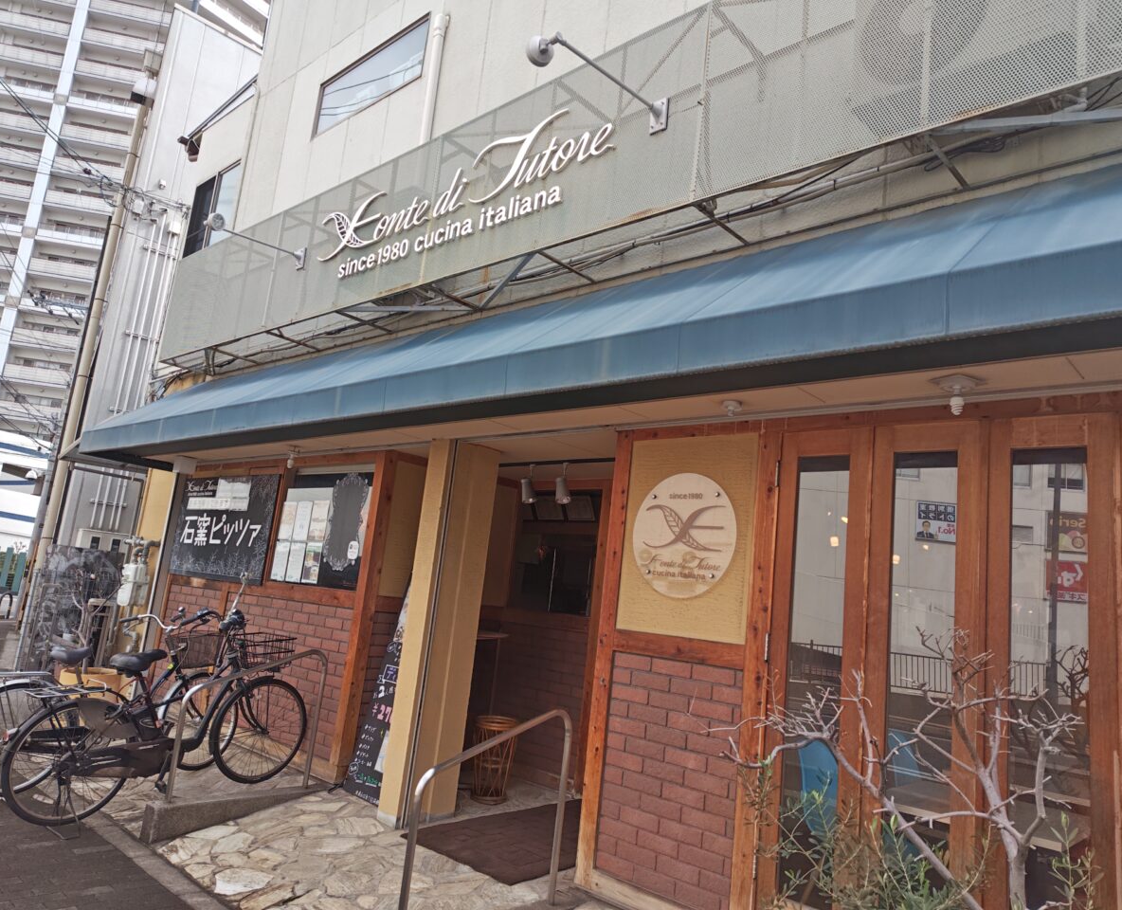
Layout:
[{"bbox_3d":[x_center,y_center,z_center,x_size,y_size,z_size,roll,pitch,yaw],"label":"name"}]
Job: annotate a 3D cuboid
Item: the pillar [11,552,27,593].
[{"bbox_3d":[-29.566,6.441,44.000,0.300,2.250,0.420,-3,-14,42],"label":"pillar"}]

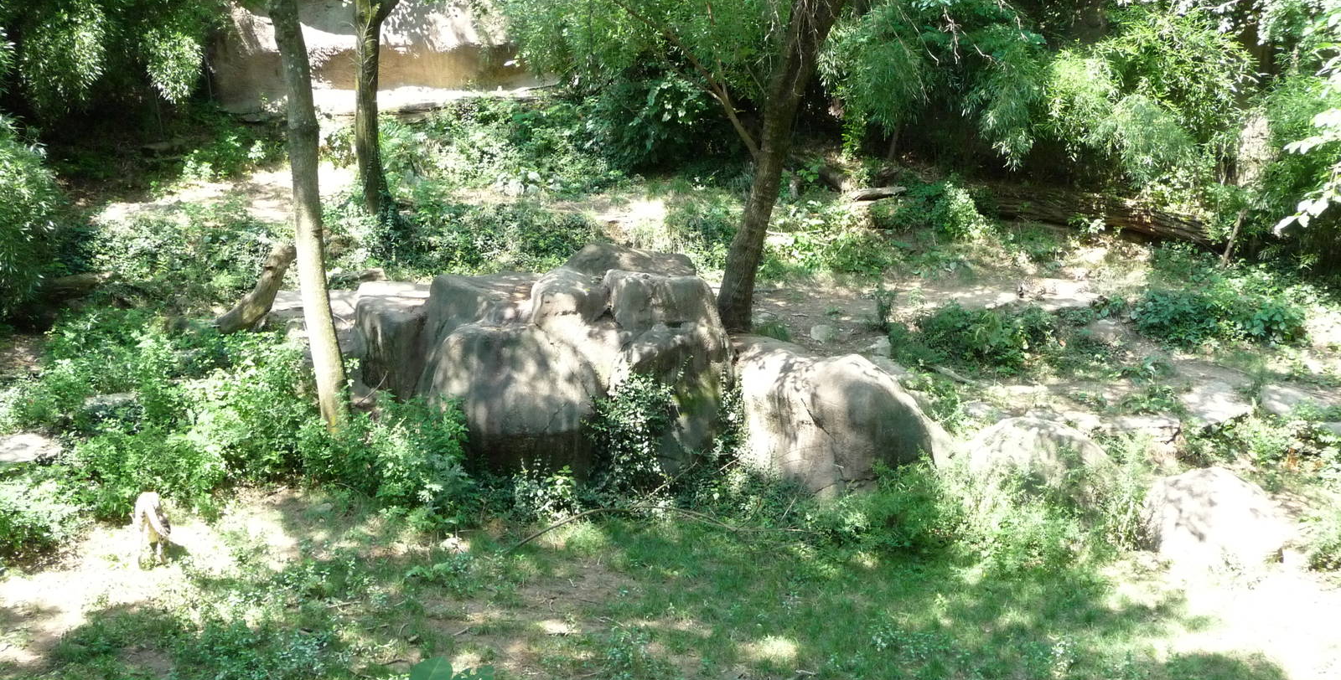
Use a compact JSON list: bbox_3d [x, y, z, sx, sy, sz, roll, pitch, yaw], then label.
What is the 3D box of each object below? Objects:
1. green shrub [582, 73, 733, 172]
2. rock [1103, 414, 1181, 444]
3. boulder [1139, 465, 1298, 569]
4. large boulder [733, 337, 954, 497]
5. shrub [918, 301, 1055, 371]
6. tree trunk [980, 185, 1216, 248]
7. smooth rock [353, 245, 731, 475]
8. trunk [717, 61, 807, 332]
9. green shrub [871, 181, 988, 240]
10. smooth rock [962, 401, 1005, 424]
[{"bbox_3d":[-0.213,-3.552,27.089,2.318,1.442,1.854,0,13,0],"label":"green shrub"},{"bbox_3d":[5.247,0.985,18.540,0.845,0.247,0.567,0,13,0],"label":"rock"},{"bbox_3d":[5.540,1.790,16.892,1.360,0.824,1.133,0,13,0],"label":"boulder"},{"bbox_3d":[1.985,0.900,18.952,2.318,1.494,1.751,0,13,0],"label":"large boulder"},{"bbox_3d":[3.763,-0.019,19.879,1.545,0.618,1.133,0,13,0],"label":"shrub"},{"bbox_3d":[6.302,-1.819,24.411,3.451,0.515,0.536,10,16,25],"label":"tree trunk"},{"bbox_3d":[-1.451,0.227,19.467,4.068,2.318,2.678,0,13,0],"label":"smooth rock"},{"bbox_3d":[1.085,-1.681,19.724,0.597,3.244,0.515,9,13,-2],"label":"trunk"},{"bbox_3d":[3.800,-1.896,24.411,1.596,0.670,1.133,0,13,0],"label":"green shrub"},{"bbox_3d":[3.552,0.828,18.952,0.474,0.185,0.412,0,13,0],"label":"smooth rock"}]

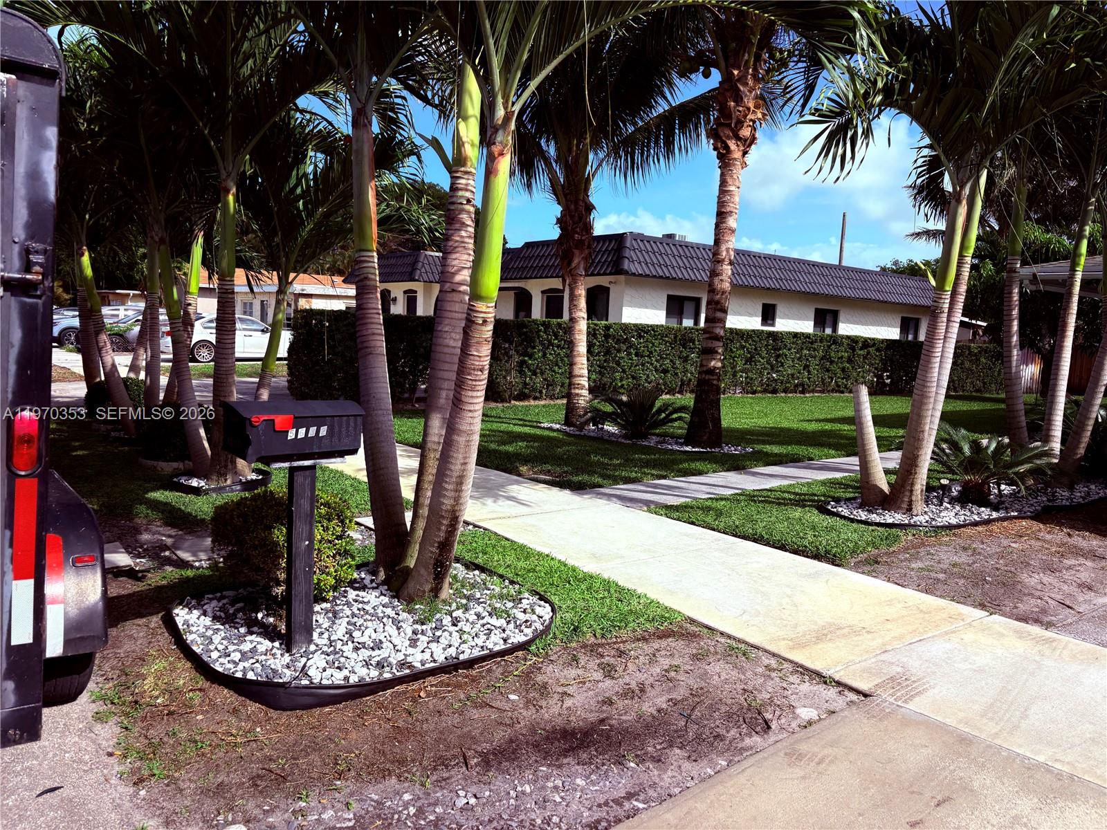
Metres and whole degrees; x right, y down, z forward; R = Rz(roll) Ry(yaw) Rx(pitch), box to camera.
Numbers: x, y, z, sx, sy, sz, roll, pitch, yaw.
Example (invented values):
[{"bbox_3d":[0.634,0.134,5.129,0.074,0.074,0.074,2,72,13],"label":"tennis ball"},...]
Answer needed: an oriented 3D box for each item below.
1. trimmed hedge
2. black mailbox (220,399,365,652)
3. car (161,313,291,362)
[{"bbox_3d":[5.380,-1.279,20.988,23.920,1.590,1.050,-2,8,-37],"label":"trimmed hedge"},{"bbox_3d":[-1.151,0.482,3.697,0.540,1.117,0.275,-2,8,-37],"label":"black mailbox"},{"bbox_3d":[-8.912,-2.290,24.238,4.720,1.400,1.830,-2,8,-37],"label":"car"}]

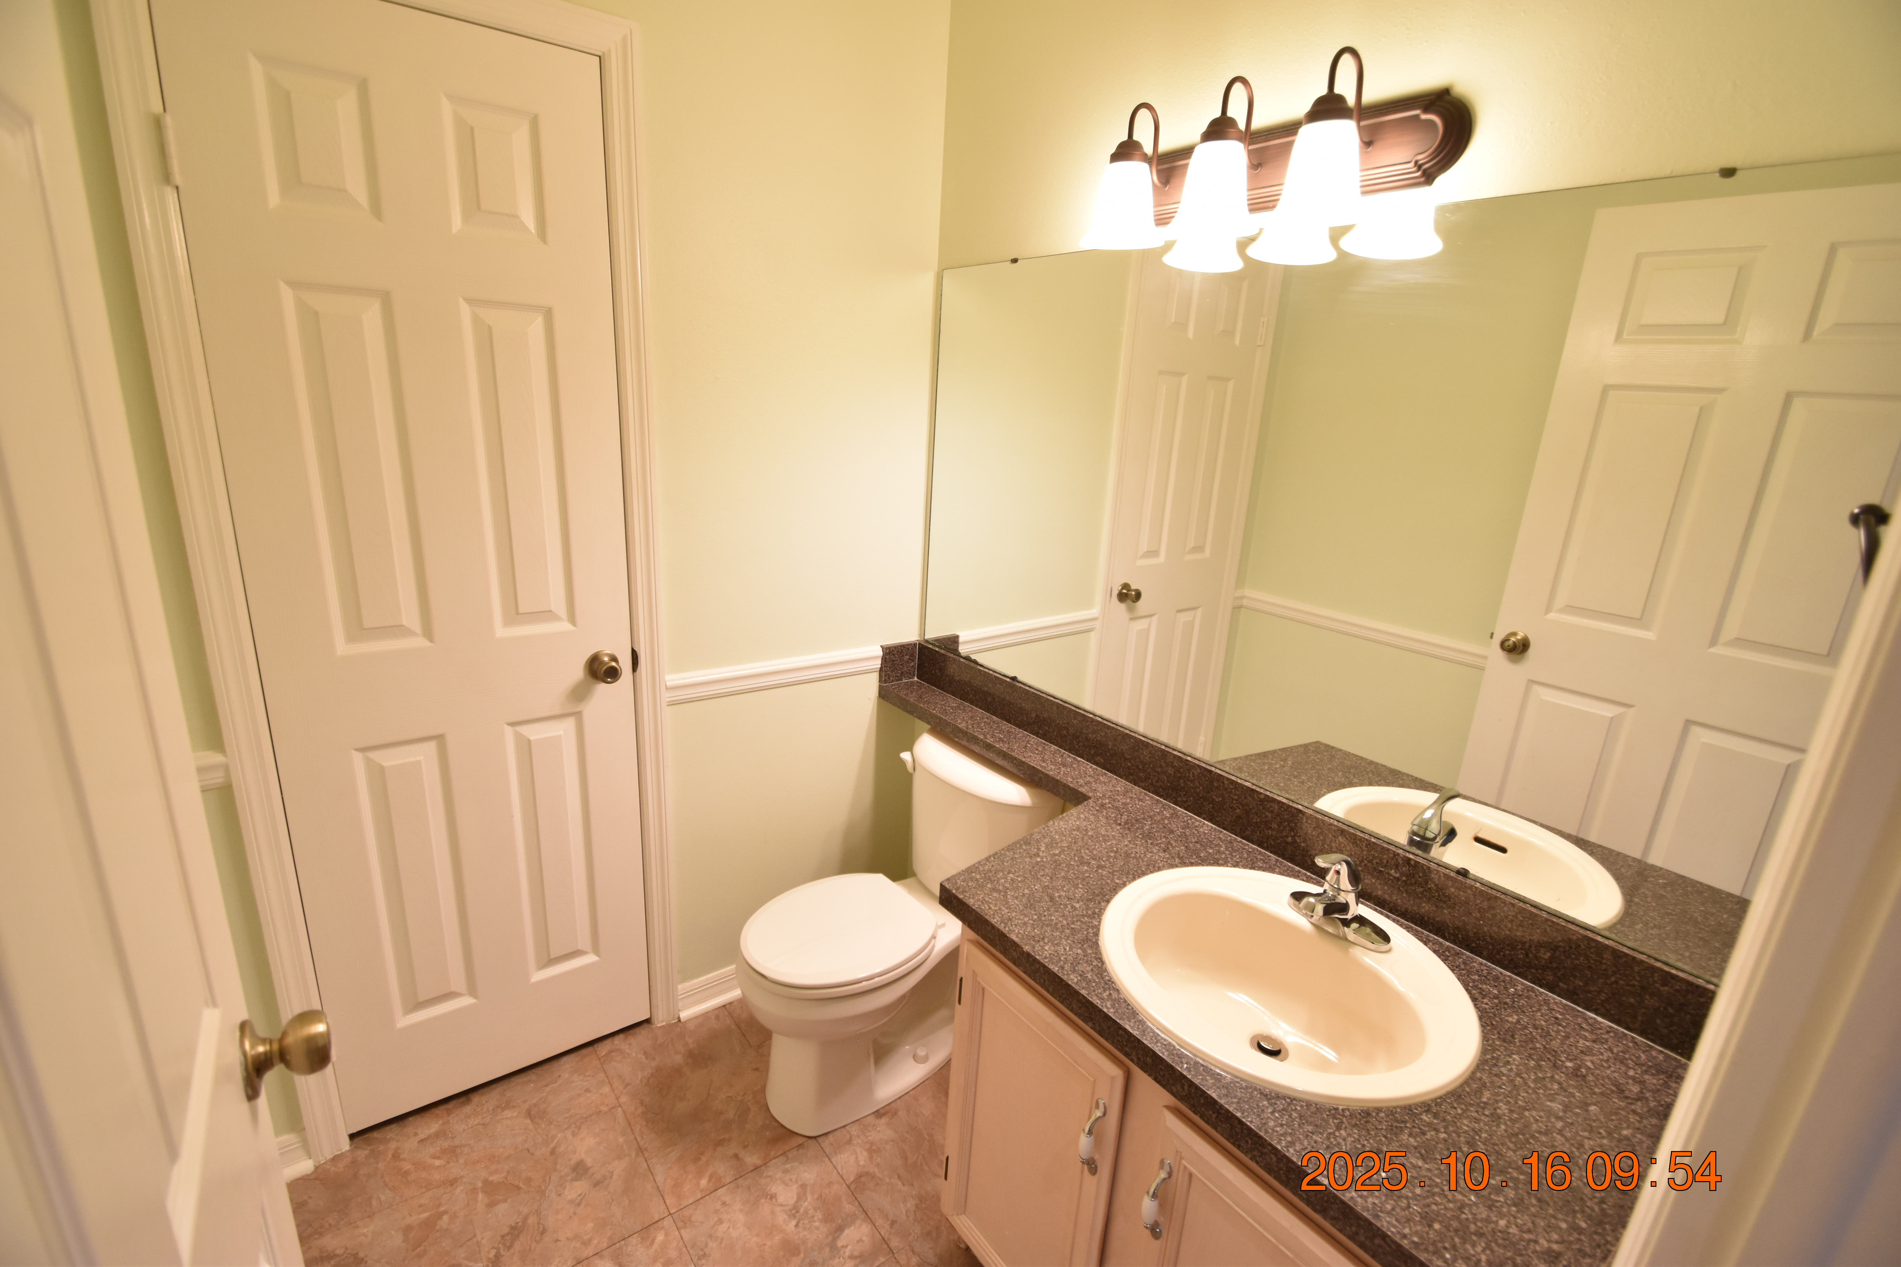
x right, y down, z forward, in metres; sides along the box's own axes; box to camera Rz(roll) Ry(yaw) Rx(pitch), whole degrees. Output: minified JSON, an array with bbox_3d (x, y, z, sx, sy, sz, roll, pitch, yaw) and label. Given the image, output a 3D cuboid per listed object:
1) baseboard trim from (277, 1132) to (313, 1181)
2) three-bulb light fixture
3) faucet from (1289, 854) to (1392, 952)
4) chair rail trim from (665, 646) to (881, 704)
[{"bbox_3d":[-1.264,1.002,1.518,0.070,0.099,0.020,-9,20,-37],"label":"baseboard trim"},{"bbox_3d":[0.433,-0.726,1.216,0.175,0.237,0.631,-9,20,-37],"label":"three-bulb light fixture"},{"bbox_3d":[0.556,0.380,1.153,0.153,0.144,0.156,-9,20,-37],"label":"faucet"},{"bbox_3d":[-0.409,0.100,1.924,0.558,0.067,0.022,-8,19,-37],"label":"chair rail trim"}]

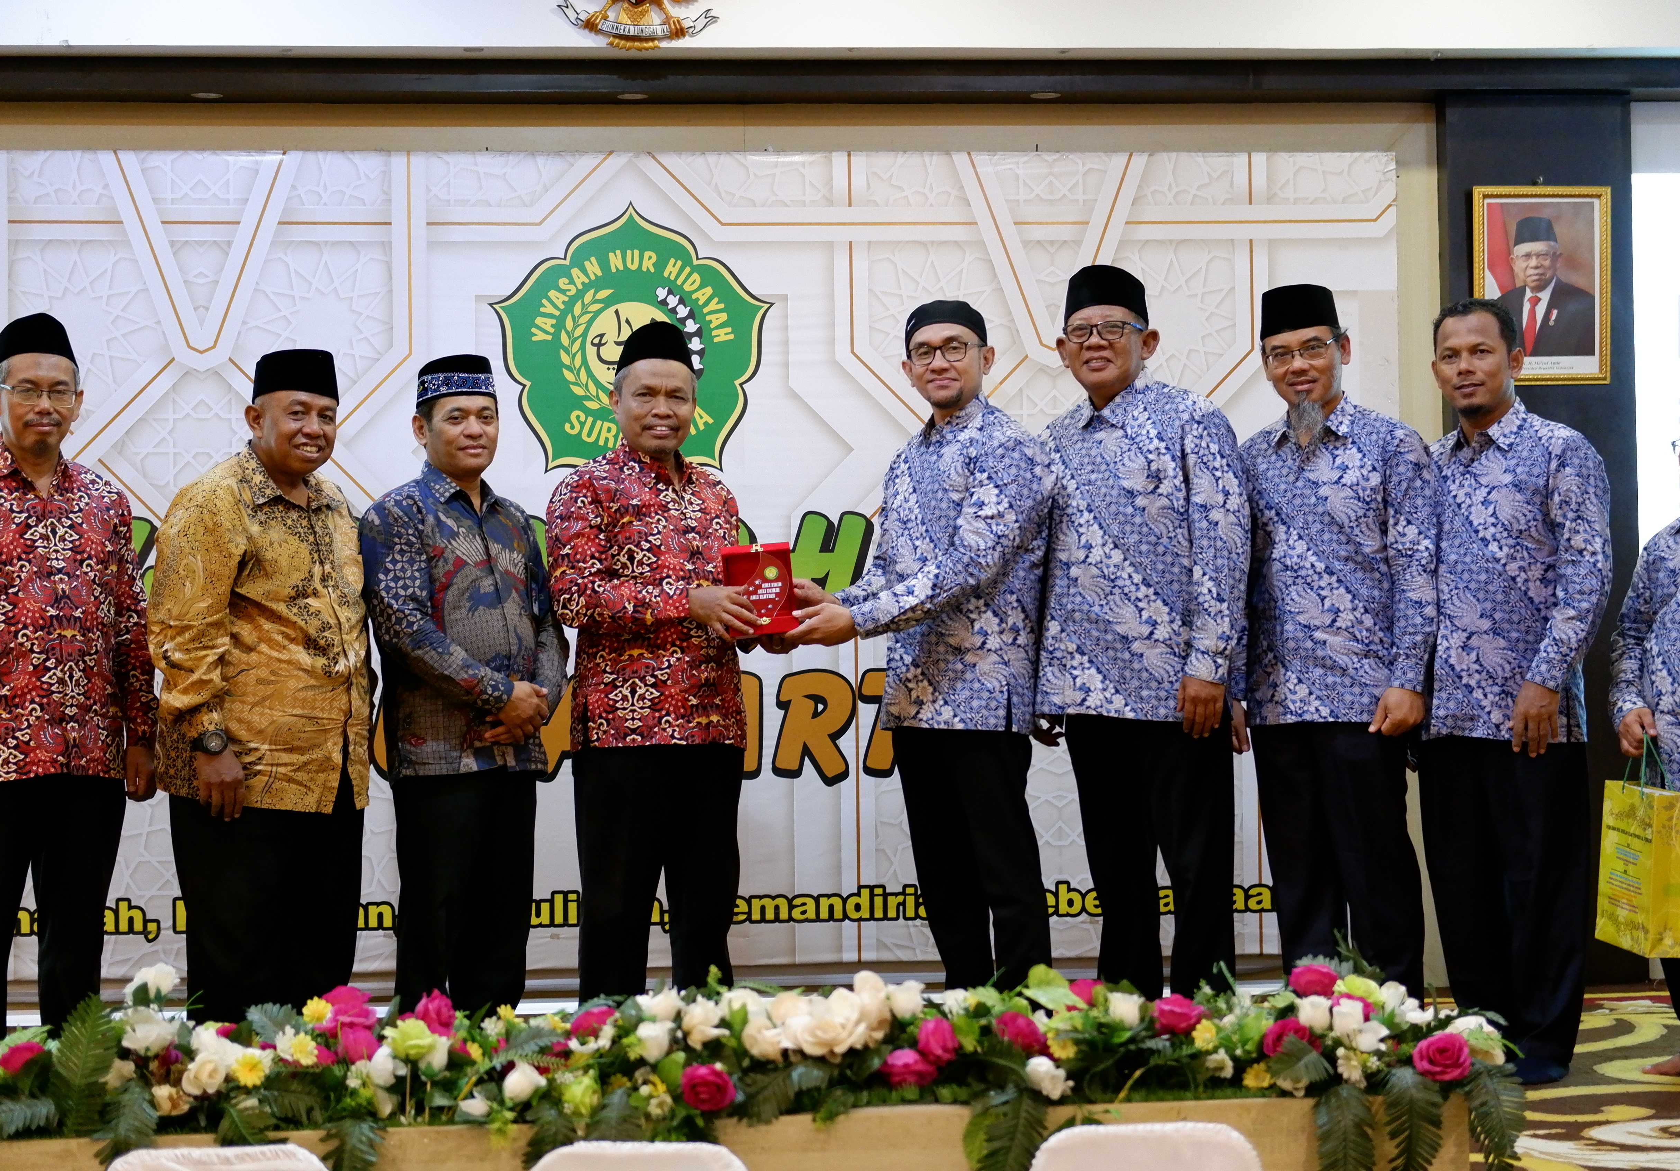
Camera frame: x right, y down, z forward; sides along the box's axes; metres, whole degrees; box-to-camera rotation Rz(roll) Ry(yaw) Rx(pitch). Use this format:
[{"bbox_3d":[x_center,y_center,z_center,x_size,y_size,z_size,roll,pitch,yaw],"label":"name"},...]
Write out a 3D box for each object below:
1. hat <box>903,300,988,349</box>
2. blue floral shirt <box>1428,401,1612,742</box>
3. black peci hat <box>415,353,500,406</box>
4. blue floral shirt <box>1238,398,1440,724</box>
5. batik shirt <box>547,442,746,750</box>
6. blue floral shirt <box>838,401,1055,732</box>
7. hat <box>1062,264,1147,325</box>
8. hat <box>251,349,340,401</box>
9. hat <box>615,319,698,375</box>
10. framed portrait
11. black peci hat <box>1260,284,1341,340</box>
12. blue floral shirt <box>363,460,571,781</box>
[{"bbox_3d":[0.231,-0.567,6.350,0.170,0.085,0.195,-1,-9,8],"label":"hat"},{"bbox_3d":[1.501,-0.031,6.500,0.480,0.755,0.300,-2,-1,43],"label":"blue floral shirt"},{"bbox_3d":[-0.845,-0.452,6.450,0.168,0.090,0.195,0,-7,-32],"label":"black peci hat"},{"bbox_3d":[1.083,-0.053,6.400,0.480,0.715,0.290,-1,-1,35],"label":"blue floral shirt"},{"bbox_3d":[-0.425,0.026,6.420,0.460,0.670,0.340,0,-1,-35],"label":"batik shirt"},{"bbox_3d":[0.210,-0.047,6.150,0.460,0.710,0.480,0,-1,-44],"label":"blue floral shirt"},{"bbox_3d":[0.571,-0.627,6.280,0.185,0.110,0.220,-1,-7,16],"label":"hat"},{"bbox_3d":[-1.127,-0.436,6.050,0.180,0.100,0.215,0,-4,-34],"label":"hat"},{"bbox_3d":[-0.398,-0.515,6.280,0.180,0.110,0.215,-1,-7,-11],"label":"hat"},{"bbox_3d":[1.919,-0.821,8.000,0.390,0.540,0.030,-1,-1,-5],"label":"framed portrait"},{"bbox_3d":[1.018,-0.603,6.450,0.170,0.098,0.200,-1,-4,20],"label":"black peci hat"},{"bbox_3d":[-0.834,0.075,6.500,0.460,0.690,0.310,0,-1,-41],"label":"blue floral shirt"}]

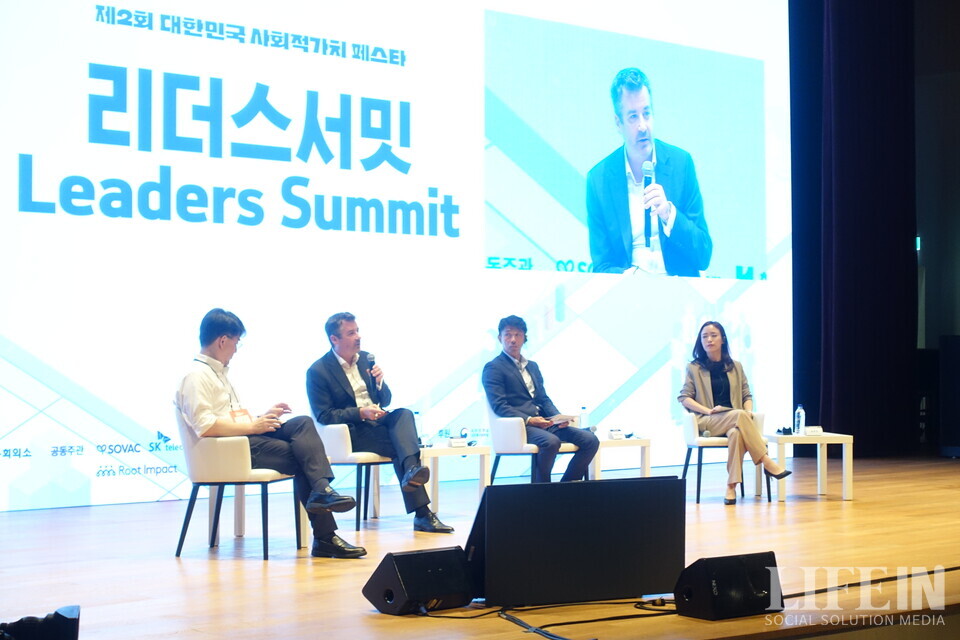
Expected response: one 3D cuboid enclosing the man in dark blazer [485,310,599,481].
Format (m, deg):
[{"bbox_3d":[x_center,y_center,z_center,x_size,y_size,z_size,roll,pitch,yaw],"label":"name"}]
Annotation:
[{"bbox_3d":[0.475,0.615,12.268,0.540,1.300,0.750,1,-1,-42],"label":"man in dark blazer"}]

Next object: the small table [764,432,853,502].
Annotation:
[{"bbox_3d":[2.310,1.051,13.385,0.550,0.450,0.550,0,-1,-10],"label":"small table"}]

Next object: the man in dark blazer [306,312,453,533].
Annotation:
[{"bbox_3d":[-0.571,0.601,11.236,0.560,1.300,0.950,1,-1,-43],"label":"man in dark blazer"}]

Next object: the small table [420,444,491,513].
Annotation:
[{"bbox_3d":[-0.323,1.037,11.885,0.550,0.450,0.550,1,-1,-42],"label":"small table"}]

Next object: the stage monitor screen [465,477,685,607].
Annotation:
[{"bbox_3d":[0.387,0.935,8.063,0.970,0.510,0.330,0,-1,-26],"label":"stage monitor screen"}]

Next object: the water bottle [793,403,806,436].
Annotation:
[{"bbox_3d":[2.298,0.715,13.390,0.070,0.222,0.070,0,-1,0],"label":"water bottle"}]

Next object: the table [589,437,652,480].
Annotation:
[{"bbox_3d":[0.782,1.049,12.840,0.550,0.450,0.550,1,-1,-44],"label":"table"}]

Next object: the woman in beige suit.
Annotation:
[{"bbox_3d":[1.742,0.634,13.100,0.700,1.280,0.730,0,-1,-8],"label":"woman in beige suit"}]

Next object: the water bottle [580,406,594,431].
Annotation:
[{"bbox_3d":[0.726,0.716,12.989,0.070,0.222,0.070,0,-1,0],"label":"water bottle"}]

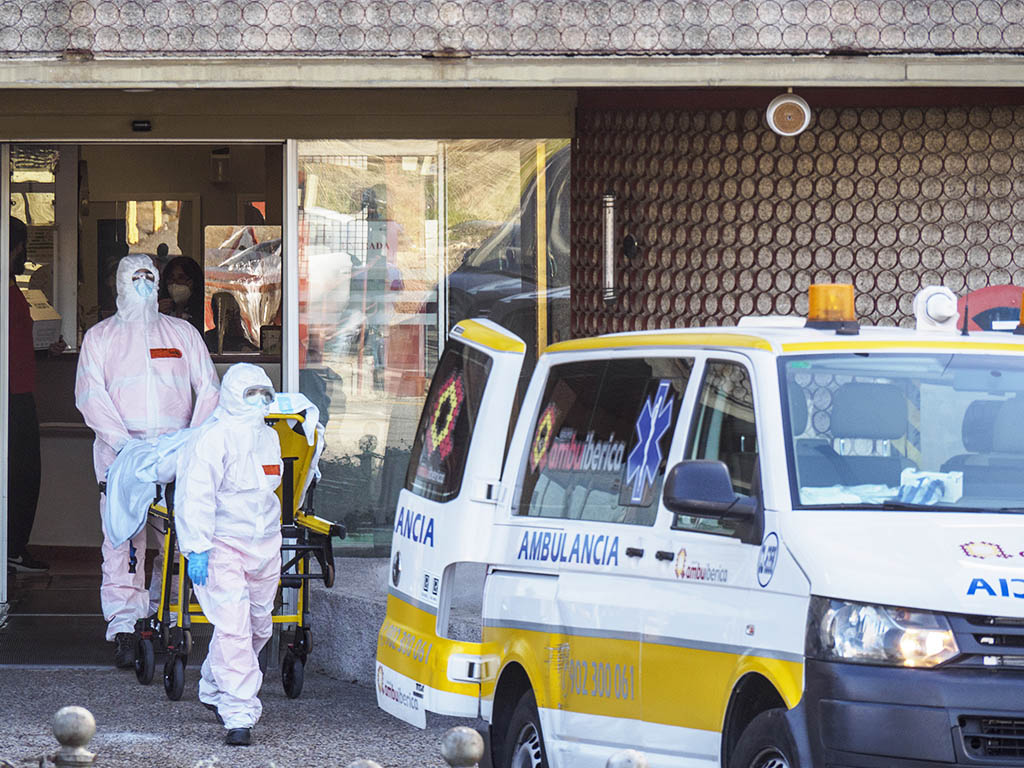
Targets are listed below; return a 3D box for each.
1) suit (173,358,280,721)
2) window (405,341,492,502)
[{"bbox_3d":[-1.204,0.724,37.700,0.520,1.630,0.400,-1,1,-32],"label":"suit"},{"bbox_3d":[-0.229,0.146,33.600,0.050,0.575,0.640,13,2,-18],"label":"window"}]

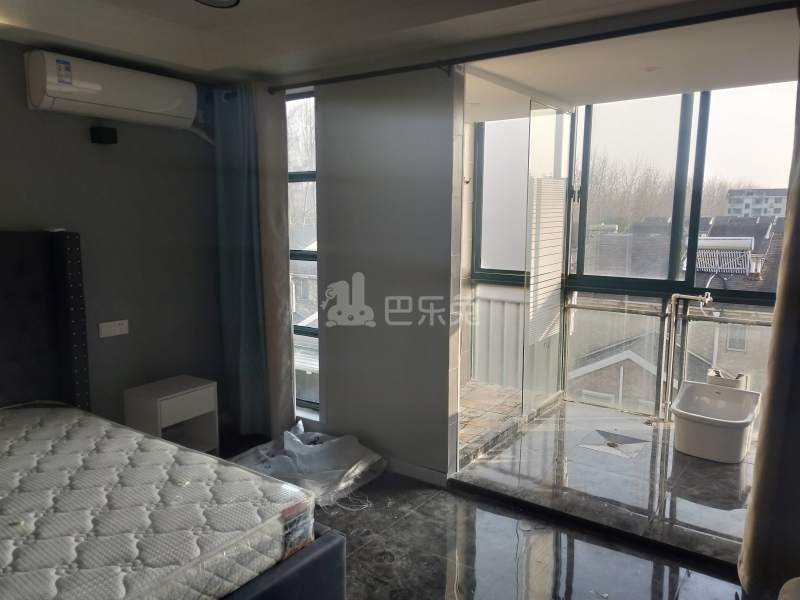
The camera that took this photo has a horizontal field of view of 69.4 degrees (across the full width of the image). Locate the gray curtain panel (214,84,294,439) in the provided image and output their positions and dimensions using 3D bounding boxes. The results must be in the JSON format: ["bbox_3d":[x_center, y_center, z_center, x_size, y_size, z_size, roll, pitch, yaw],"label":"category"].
[{"bbox_3d":[-0.964,-0.204,3.902,0.600,2.370,0.190,7,12,36],"label":"gray curtain panel"}]

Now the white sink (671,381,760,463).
[{"bbox_3d":[2.055,0.815,3.798,0.490,0.375,0.420,7,12,36],"label":"white sink"}]

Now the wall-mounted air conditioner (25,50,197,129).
[{"bbox_3d":[-1.595,-1.162,3.260,0.205,0.275,0.853,7,12,36],"label":"wall-mounted air conditioner"}]

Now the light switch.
[{"bbox_3d":[-1.719,0.175,3.486,0.012,0.086,0.173,7,12,36],"label":"light switch"}]

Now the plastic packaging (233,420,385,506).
[{"bbox_3d":[-0.629,0.995,3.679,0.920,0.180,0.620,7,12,36],"label":"plastic packaging"}]

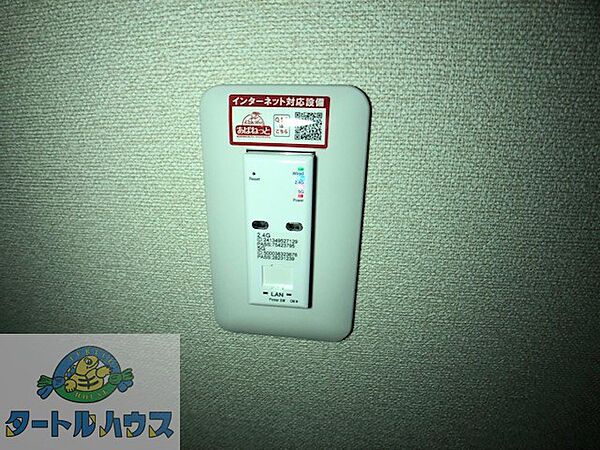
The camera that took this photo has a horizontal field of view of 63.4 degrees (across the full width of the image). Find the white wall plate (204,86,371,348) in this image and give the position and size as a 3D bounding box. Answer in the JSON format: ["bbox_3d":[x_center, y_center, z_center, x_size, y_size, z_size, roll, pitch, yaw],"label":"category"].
[{"bbox_3d":[-0.008,0.002,0.211,0.070,0.120,0.011,3,24,5],"label":"white wall plate"}]

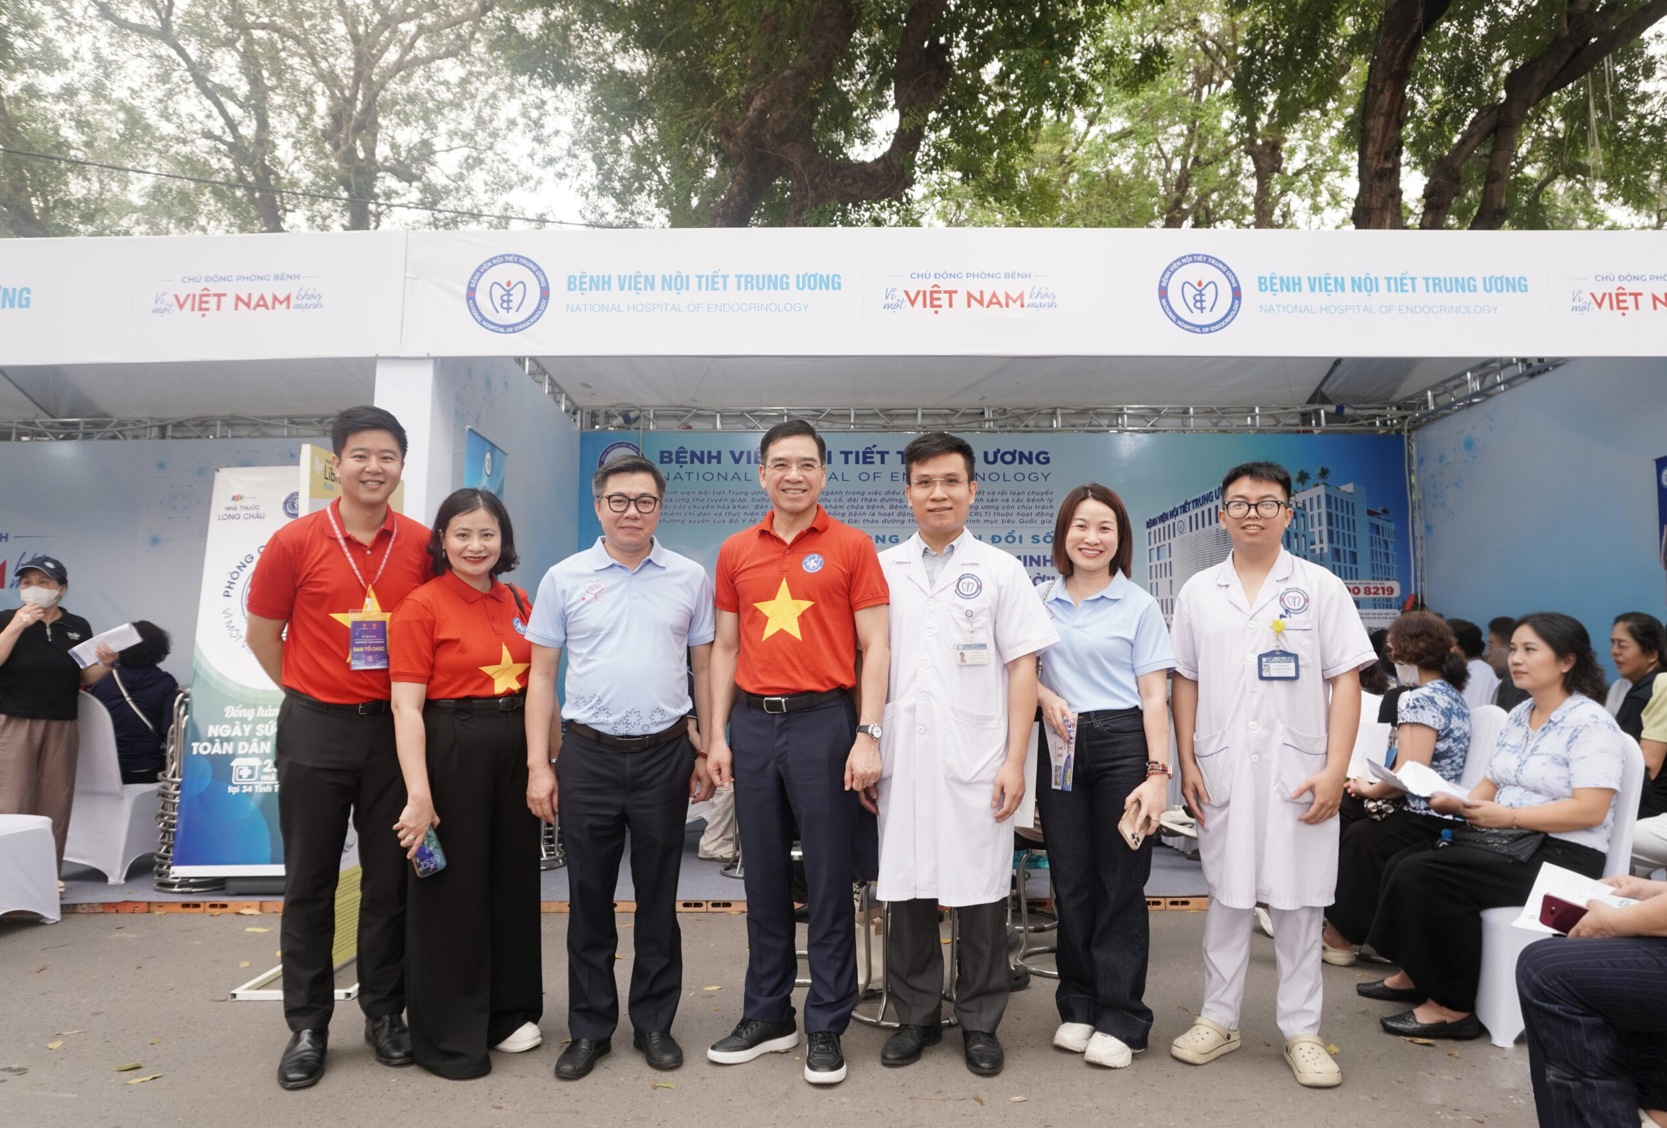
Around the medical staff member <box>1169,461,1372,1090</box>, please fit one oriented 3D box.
[{"bbox_3d":[1.183,0.525,3.166,0.560,1.641,0.360,-2,-6,17],"label":"medical staff member"}]

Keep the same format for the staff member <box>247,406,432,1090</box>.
[{"bbox_3d":[-1.333,0.444,3.153,0.540,1.799,0.350,1,-6,-11],"label":"staff member"}]

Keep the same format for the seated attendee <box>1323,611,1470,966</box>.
[{"bbox_3d":[2.040,0.826,4.238,0.820,1.260,0.520,-2,-6,21],"label":"seated attendee"}]

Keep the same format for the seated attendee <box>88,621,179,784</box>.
[{"bbox_3d":[-3.360,0.901,5.658,0.500,1.240,0.720,-3,-6,23],"label":"seated attendee"}]

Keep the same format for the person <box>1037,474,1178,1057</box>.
[{"bbox_3d":[0.777,0.559,3.277,0.470,1.595,0.340,-2,-6,21],"label":"person"}]

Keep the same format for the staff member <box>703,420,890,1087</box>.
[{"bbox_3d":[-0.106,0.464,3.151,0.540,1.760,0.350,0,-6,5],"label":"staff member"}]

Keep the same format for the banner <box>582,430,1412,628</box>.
[{"bbox_3d":[1.030,0.386,7.198,5.350,2.500,0.060,0,-6,-1],"label":"banner"}]

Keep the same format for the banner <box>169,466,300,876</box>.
[{"bbox_3d":[-2.560,0.515,5.124,0.800,1.900,0.200,1,-9,8],"label":"banner"}]

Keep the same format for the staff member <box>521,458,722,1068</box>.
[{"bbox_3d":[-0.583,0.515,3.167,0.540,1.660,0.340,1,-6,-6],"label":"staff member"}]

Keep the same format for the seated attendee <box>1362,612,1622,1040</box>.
[{"bbox_3d":[2.030,0.768,3.520,0.830,1.240,0.560,0,-6,3],"label":"seated attendee"}]

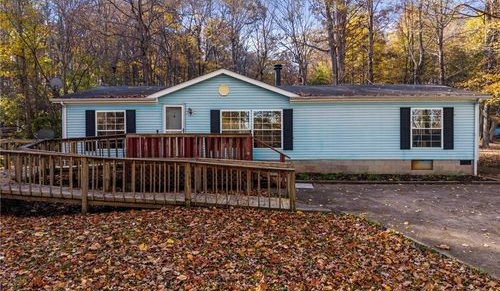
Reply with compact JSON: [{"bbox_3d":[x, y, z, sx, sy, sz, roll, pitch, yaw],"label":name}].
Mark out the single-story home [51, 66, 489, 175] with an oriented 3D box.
[{"bbox_3d":[0.720,-1.170,17.200,16.900,4.500,7.700,0,2,3],"label":"single-story home"}]

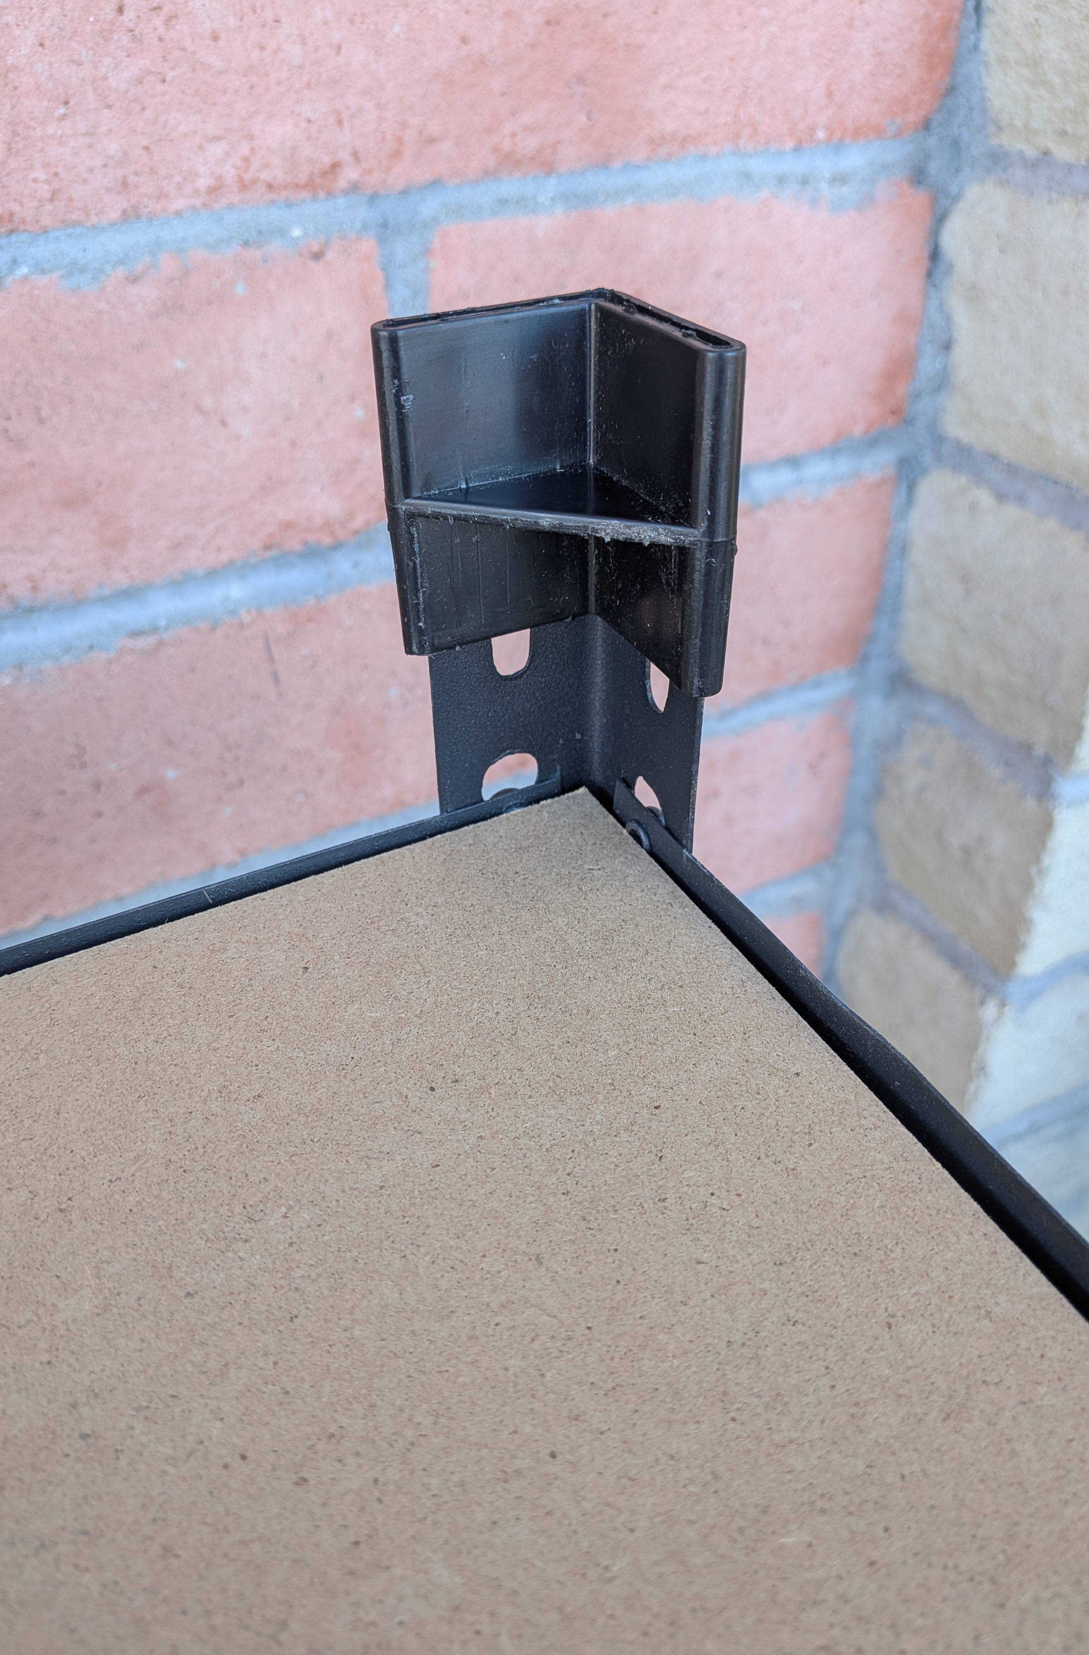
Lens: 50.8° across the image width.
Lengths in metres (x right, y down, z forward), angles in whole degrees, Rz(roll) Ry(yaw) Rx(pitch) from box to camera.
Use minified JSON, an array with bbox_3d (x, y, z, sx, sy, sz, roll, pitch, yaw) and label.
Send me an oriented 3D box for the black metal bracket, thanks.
[{"bbox_3d":[0.002,-0.031,0.172,0.036,0.082,0.036,-18,40,-20],"label":"black metal bracket"}]

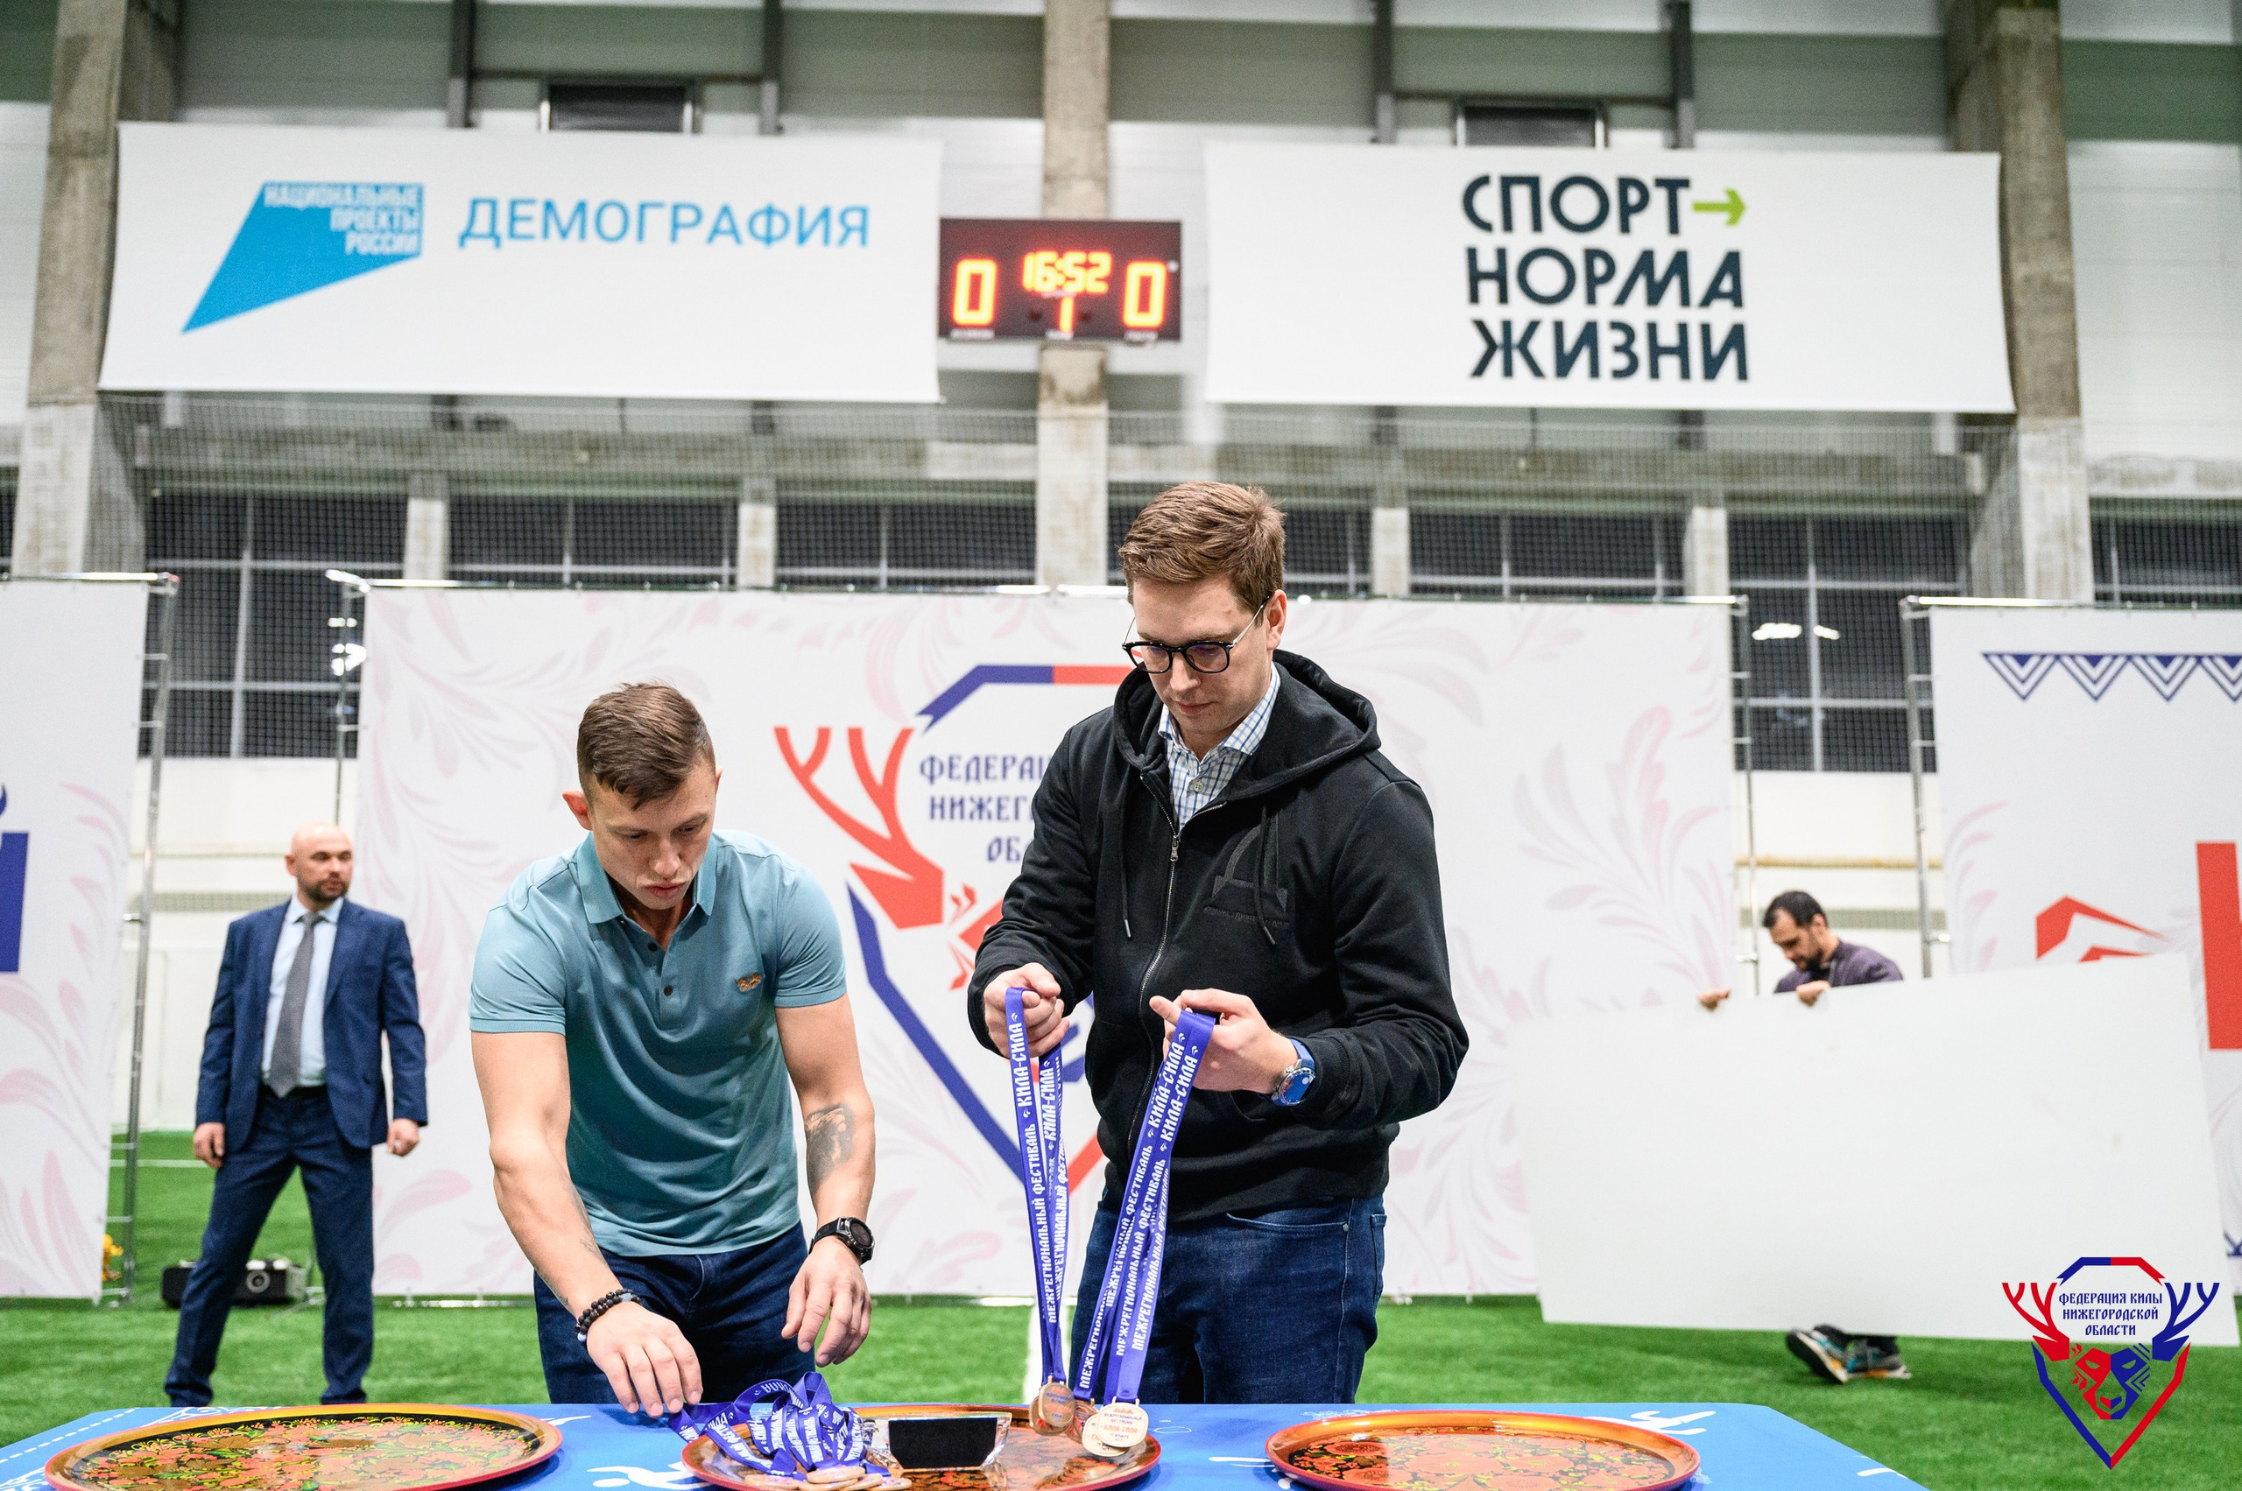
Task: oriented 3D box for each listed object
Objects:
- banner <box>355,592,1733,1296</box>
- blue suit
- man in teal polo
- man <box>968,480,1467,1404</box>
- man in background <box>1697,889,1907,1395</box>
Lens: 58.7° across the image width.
[{"bbox_3d":[-0.313,0.830,8.588,5.950,3.000,0.080,1,-8,-2],"label":"banner"},{"bbox_3d":[-2.480,1.125,6.031,0.700,1.780,0.360,2,-8,-12],"label":"blue suit"},{"bbox_3d":[-0.513,0.718,2.303,0.530,1.570,0.580,2,-8,-10],"label":"man in teal polo"},{"bbox_3d":[0.111,0.592,2.321,0.580,1.830,0.470,-4,-9,26],"label":"man"},{"bbox_3d":[2.336,1.307,6.766,0.620,1.660,0.550,7,-11,-42],"label":"man in background"}]

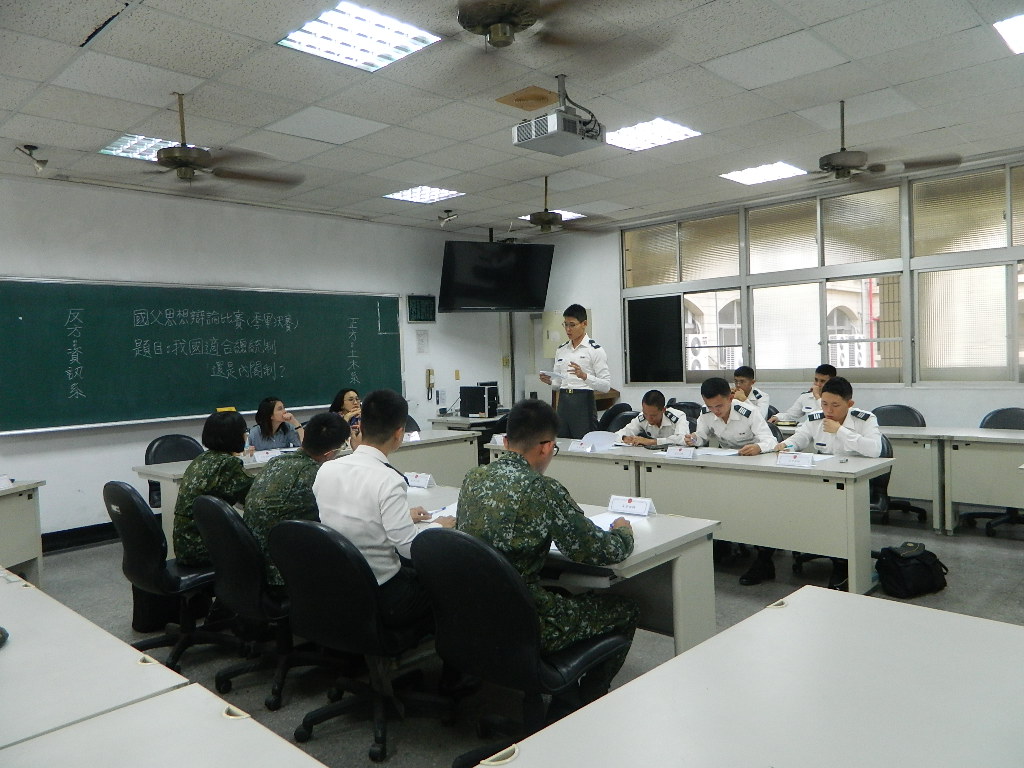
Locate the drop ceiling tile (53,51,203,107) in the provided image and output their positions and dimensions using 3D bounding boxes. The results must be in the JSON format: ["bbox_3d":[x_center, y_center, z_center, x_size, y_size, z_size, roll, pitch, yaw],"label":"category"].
[{"bbox_3d":[-1.997,-1.579,3.848,0.600,0.020,0.600,0,4,44],"label":"drop ceiling tile"}]

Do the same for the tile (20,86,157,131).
[{"bbox_3d":[-2.432,-1.581,4.261,0.600,0.020,0.600,0,4,44],"label":"tile"}]

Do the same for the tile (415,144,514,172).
[{"bbox_3d":[-0.346,-1.720,5.585,0.600,0.020,0.600,0,4,44],"label":"tile"}]

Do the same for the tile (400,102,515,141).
[{"bbox_3d":[-0.329,-1.705,4.814,0.600,0.020,0.600,1,3,44],"label":"tile"}]

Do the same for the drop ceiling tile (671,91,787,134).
[{"bbox_3d":[1.386,-1.768,4.822,0.604,0.020,0.604,0,3,44],"label":"drop ceiling tile"}]

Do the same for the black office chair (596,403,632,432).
[{"bbox_3d":[0.845,0.671,6.724,0.600,0.940,0.600,-3,3,-20],"label":"black office chair"}]

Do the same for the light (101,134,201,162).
[{"bbox_3d":[-2.497,-1.668,5.231,0.600,0.060,0.600,1,3,44],"label":"light"}]

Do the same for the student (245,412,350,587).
[{"bbox_3d":[-0.933,0.737,3.443,0.500,1.180,0.740,0,3,44],"label":"student"}]

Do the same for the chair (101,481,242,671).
[{"bbox_3d":[-1.637,0.901,3.668,0.600,0.903,0.630,0,3,44],"label":"chair"}]

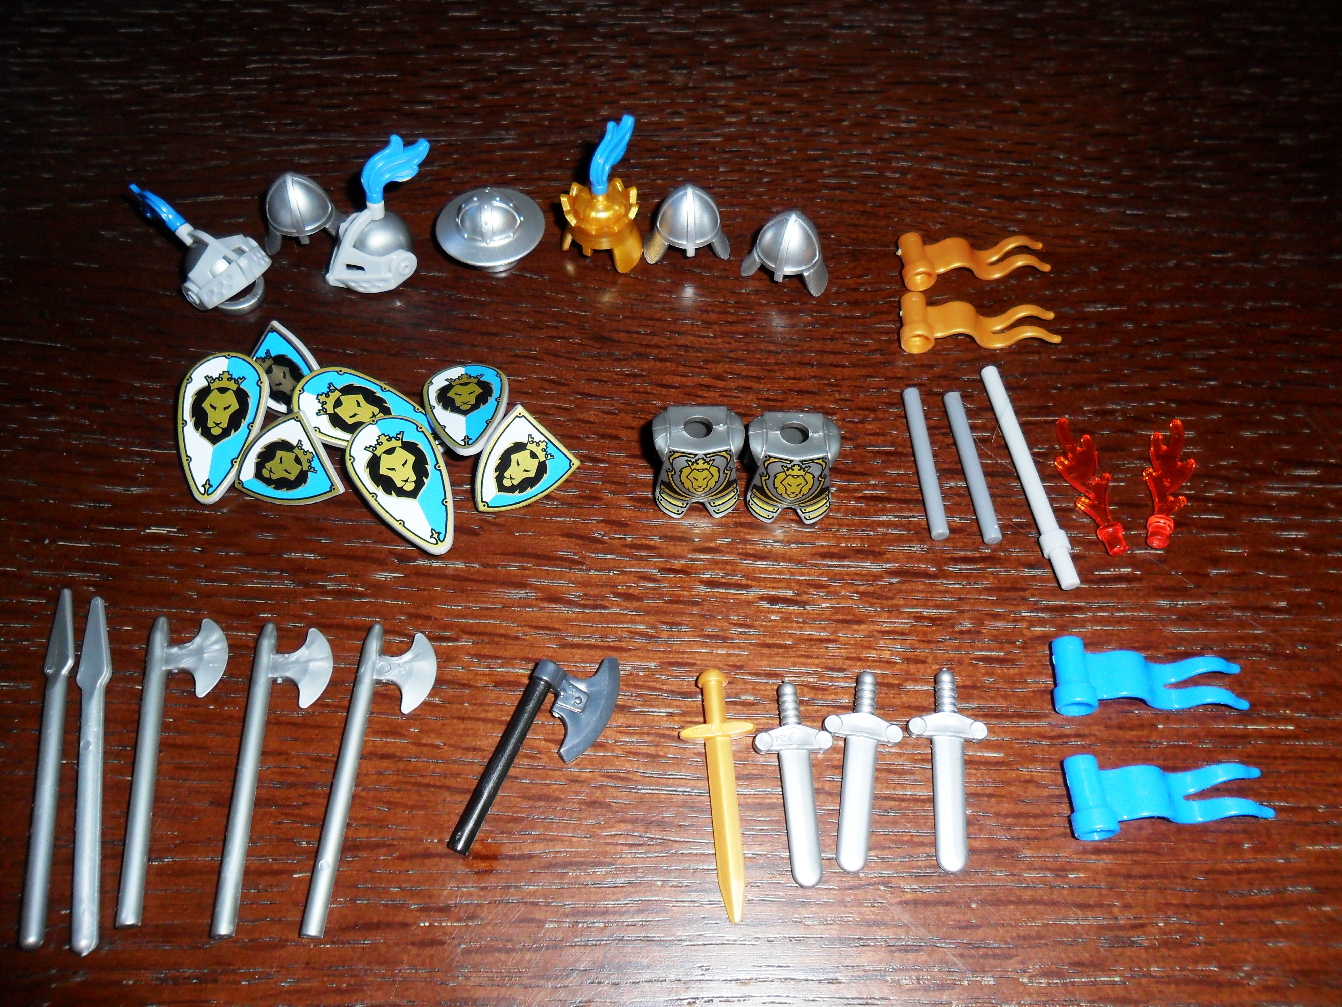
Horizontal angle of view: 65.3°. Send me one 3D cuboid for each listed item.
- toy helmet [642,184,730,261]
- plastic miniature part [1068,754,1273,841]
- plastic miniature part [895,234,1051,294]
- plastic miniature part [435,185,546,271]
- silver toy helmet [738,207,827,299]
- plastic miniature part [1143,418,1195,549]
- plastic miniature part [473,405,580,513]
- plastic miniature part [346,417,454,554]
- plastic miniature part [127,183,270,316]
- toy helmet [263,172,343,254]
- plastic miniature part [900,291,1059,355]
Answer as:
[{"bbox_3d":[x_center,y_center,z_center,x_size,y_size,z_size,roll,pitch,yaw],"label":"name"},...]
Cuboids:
[{"bbox_3d":[0.004,-0.060,0.220,0.018,0.016,0.016,-2,60,-1],"label":"toy helmet"},{"bbox_3d":[0.080,0.047,0.168,0.033,0.007,0.012,0,60,-3],"label":"plastic miniature part"},{"bbox_3d":[0.063,-0.052,0.218,0.032,0.006,0.013,-6,59,-5],"label":"plastic miniature part"},{"bbox_3d":[-0.037,-0.057,0.215,0.022,0.014,0.022,0,59,-1],"label":"plastic miniature part"},{"bbox_3d":[0.025,-0.054,0.217,0.018,0.016,0.016,18,62,10],"label":"silver toy helmet"},{"bbox_3d":[0.093,-0.004,0.195,0.009,0.004,0.029,17,62,10],"label":"plastic miniature part"},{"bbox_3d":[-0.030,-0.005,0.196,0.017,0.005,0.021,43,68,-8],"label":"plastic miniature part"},{"bbox_3d":[-0.046,-0.002,0.185,0.016,0.006,0.029,-26,71,-17],"label":"plastic miniature part"},{"bbox_3d":[-0.096,-0.052,0.210,0.035,0.015,0.017,34,64,16],"label":"plastic miniature part"},{"bbox_3d":[-0.077,-0.063,0.217,0.017,0.015,0.016,-10,61,-9],"label":"toy helmet"},{"bbox_3d":[0.061,-0.037,0.209,0.032,0.006,0.013,-2,59,-2],"label":"plastic miniature part"}]

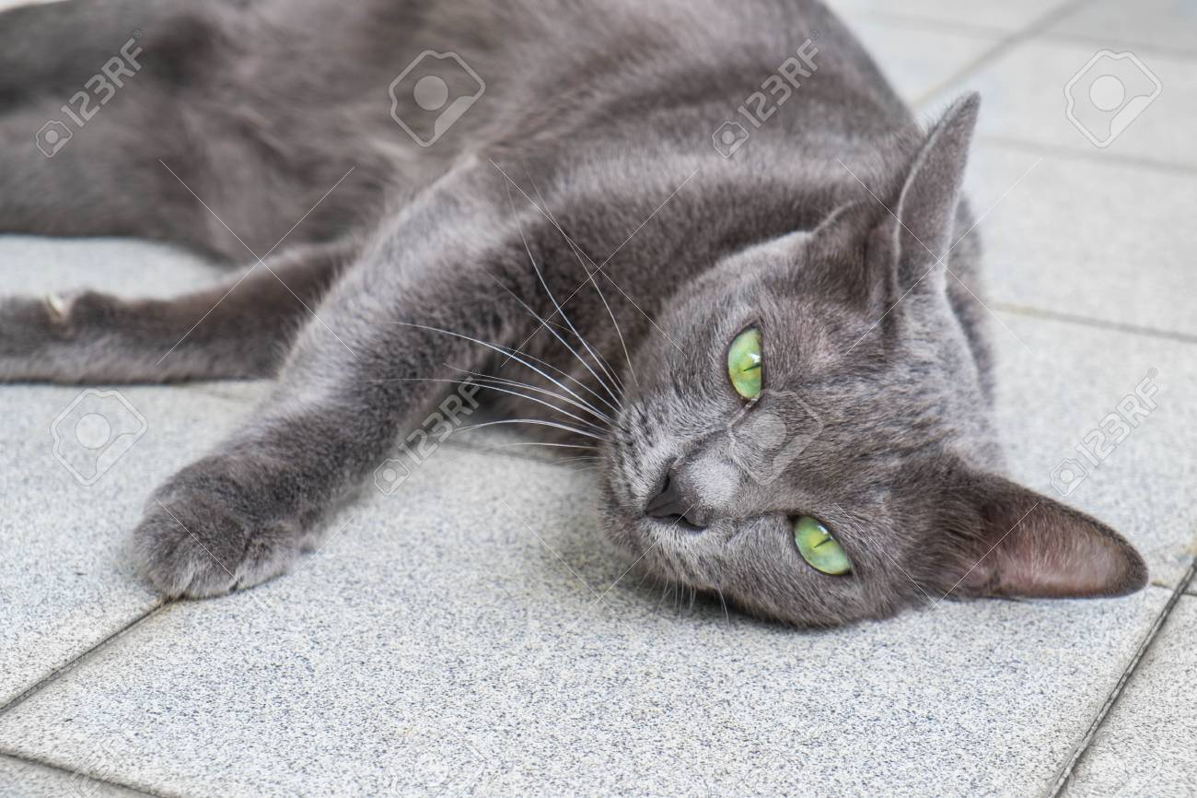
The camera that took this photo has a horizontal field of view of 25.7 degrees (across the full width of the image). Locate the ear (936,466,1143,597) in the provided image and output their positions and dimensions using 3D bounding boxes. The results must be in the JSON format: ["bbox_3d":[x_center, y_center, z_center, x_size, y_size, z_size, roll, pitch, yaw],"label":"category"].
[{"bbox_3d":[0.108,0.032,0.640,0.050,0.030,0.020,3,17,-3],"label":"ear"}]

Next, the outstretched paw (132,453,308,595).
[{"bbox_3d":[-0.084,0.027,0.622,0.038,0.026,0.042,7,21,13],"label":"outstretched paw"}]

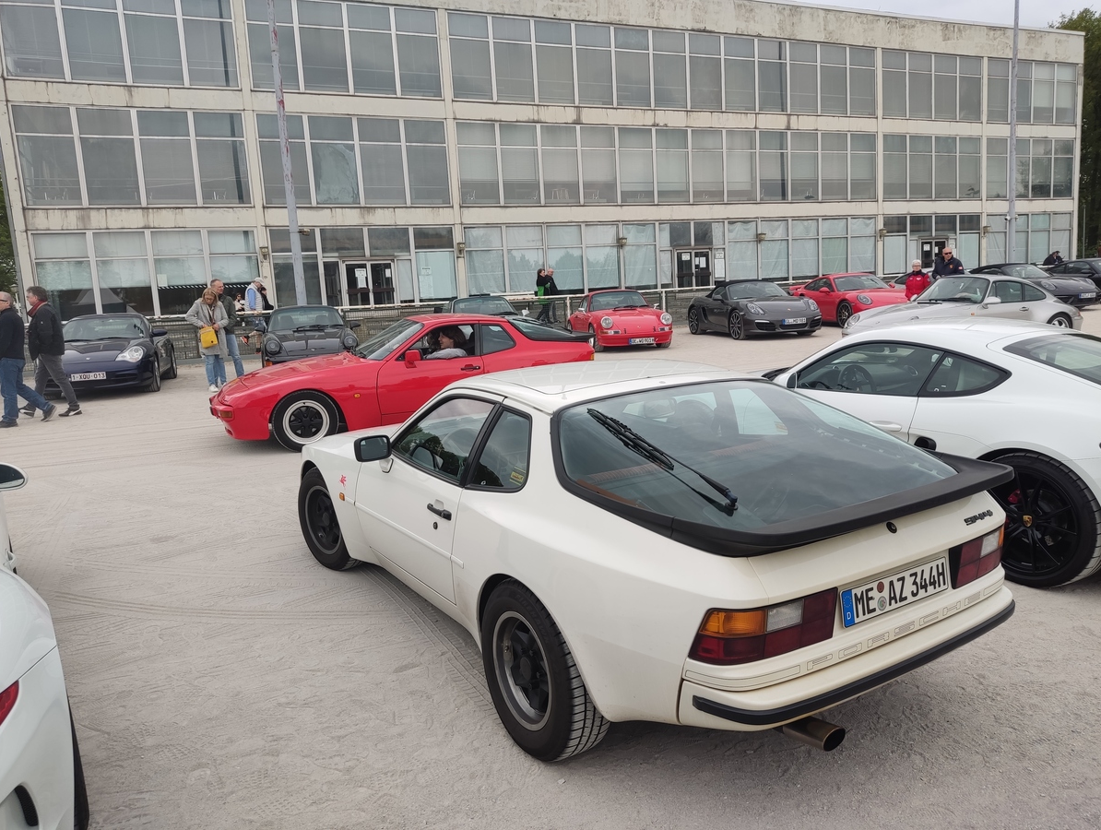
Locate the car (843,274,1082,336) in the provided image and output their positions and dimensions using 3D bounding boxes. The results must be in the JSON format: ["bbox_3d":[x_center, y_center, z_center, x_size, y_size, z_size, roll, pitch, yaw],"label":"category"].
[{"bbox_3d":[6.813,-1.635,13.081,4.250,1.300,1.770,-6,11,-20],"label":"car"}]

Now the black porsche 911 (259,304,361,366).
[{"bbox_3d":[-4.467,-1.394,14.912,1.700,1.310,4.250,-6,10,-16],"label":"black porsche 911"}]

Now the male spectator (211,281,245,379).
[{"bbox_3d":[-5.655,-1.463,14.087,0.400,1.830,0.560,2,10,35],"label":"male spectator"}]

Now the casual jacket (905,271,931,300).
[{"bbox_3d":[7.384,-2.576,16.060,0.540,0.680,0.340,3,10,38],"label":"casual jacket"}]

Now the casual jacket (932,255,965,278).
[{"bbox_3d":[7.368,-2.604,14.800,0.600,0.750,0.330,0,10,17],"label":"casual jacket"}]

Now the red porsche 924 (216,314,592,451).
[{"bbox_3d":[-1.640,-0.465,9.420,4.200,1.270,1.735,-6,10,-17],"label":"red porsche 924"}]

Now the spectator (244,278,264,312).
[{"bbox_3d":[-6.661,-2.200,17.900,0.580,1.720,0.500,-4,9,-9],"label":"spectator"}]

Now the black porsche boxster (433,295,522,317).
[{"bbox_3d":[-1.480,-1.800,16.600,1.650,1.290,4.220,-5,10,-15],"label":"black porsche boxster"}]

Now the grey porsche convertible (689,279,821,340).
[{"bbox_3d":[4.693,-2.548,18.955,1.830,1.285,4.370,-5,10,-12],"label":"grey porsche convertible"}]

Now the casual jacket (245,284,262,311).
[{"bbox_3d":[-7.033,-2.811,19.035,0.400,0.680,0.500,-6,8,-18],"label":"casual jacket"}]

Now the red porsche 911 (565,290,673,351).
[{"bbox_3d":[1.426,-2.128,17.650,1.650,1.320,4.150,-5,9,-12],"label":"red porsche 911"}]

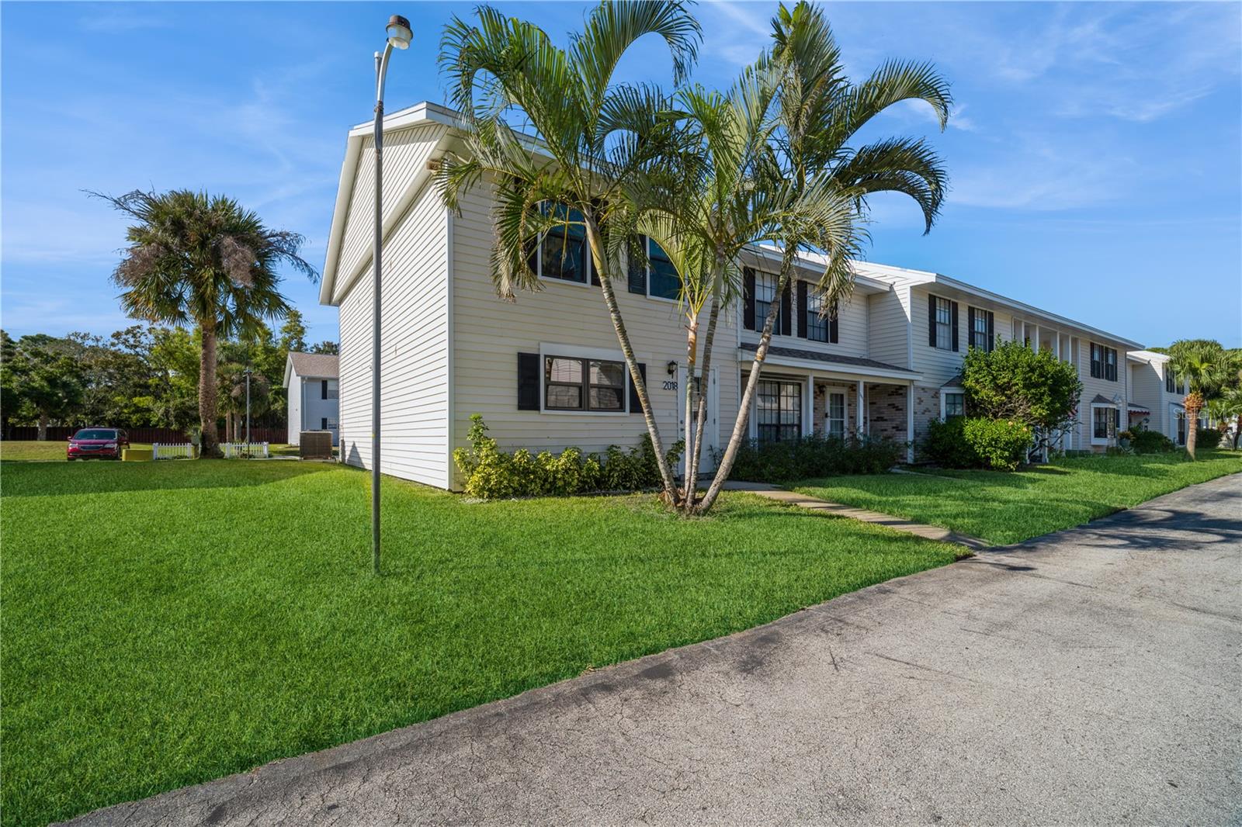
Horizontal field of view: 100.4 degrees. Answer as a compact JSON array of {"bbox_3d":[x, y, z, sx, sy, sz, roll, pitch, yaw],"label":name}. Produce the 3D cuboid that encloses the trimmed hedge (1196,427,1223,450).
[{"bbox_3d":[35.981,1.537,31.411,2.600,1.200,1.300,1,-2,-34],"label":"trimmed hedge"}]

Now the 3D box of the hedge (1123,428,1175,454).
[{"bbox_3d":[27.575,1.308,26.899,3.600,1.250,1.400,1,-2,-34],"label":"hedge"}]

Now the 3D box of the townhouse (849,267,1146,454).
[{"bbox_3d":[14.511,-2.067,24.074,21.000,7.480,9.800,1,-2,-34],"label":"townhouse"}]

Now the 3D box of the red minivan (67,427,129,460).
[{"bbox_3d":[-29.652,1.730,29.300,1.880,1.700,4.750,1,-2,-38],"label":"red minivan"}]

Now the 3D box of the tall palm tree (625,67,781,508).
[{"bbox_3d":[1.153,-1.802,7.450,2.200,6.200,2.100,0,-2,0],"label":"tall palm tree"}]

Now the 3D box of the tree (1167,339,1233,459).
[{"bbox_3d":[24.943,-0.600,22.387,2.300,5.350,2.300,1,-2,-34],"label":"tree"}]

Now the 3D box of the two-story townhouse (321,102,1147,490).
[{"bbox_3d":[8.602,-2.267,21.044,34.300,7.680,11.300,1,-2,-34],"label":"two-story townhouse"}]

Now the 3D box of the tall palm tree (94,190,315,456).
[{"bbox_3d":[-15.787,-3.348,19.867,5.800,10.100,5.800,1,-2,-34],"label":"tall palm tree"}]

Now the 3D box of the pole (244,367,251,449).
[{"bbox_3d":[-18.368,-0.004,25.576,0.450,4.600,0.400,-1,-2,37],"label":"pole"}]

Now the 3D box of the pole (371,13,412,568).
[{"bbox_3d":[-1.993,-1.013,4.510,0.450,4.830,0.220,-1,-2,30],"label":"pole"}]

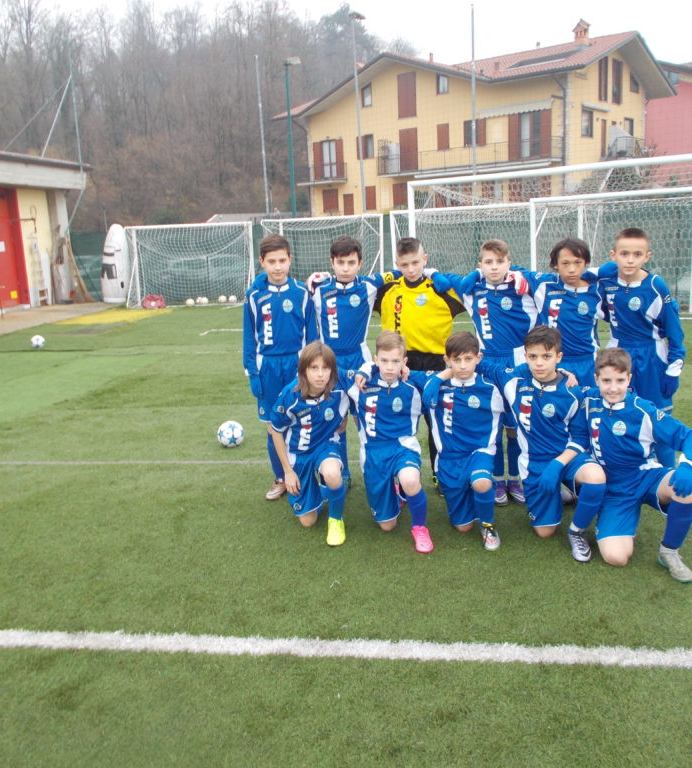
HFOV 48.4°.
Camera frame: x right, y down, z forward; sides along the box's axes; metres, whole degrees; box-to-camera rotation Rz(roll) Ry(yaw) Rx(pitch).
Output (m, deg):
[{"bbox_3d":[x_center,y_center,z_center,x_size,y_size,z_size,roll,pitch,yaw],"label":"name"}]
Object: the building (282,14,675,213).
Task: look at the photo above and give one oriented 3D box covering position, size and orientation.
[{"bbox_3d":[8.100,-15.400,47.700,19.000,10.800,15.000,7,15,38],"label":"building"}]

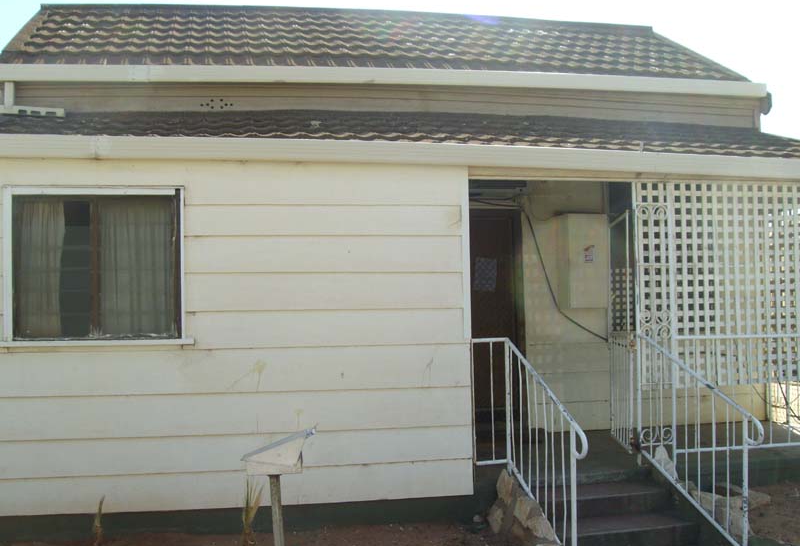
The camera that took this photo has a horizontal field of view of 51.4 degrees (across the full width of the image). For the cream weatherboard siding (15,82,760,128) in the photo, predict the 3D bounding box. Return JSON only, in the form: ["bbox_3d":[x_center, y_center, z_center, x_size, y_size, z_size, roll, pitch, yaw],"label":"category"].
[{"bbox_3d":[0.060,-1.506,7.423,6.724,0.304,0.080,-1,-2,-8],"label":"cream weatherboard siding"}]

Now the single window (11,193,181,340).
[{"bbox_3d":[-2.074,-0.040,5.722,1.121,1.003,0.080,-1,-2,-8],"label":"single window"}]

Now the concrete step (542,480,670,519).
[{"bbox_3d":[1.325,1.539,5.645,0.894,0.134,0.333,0,-2,-13],"label":"concrete step"}]

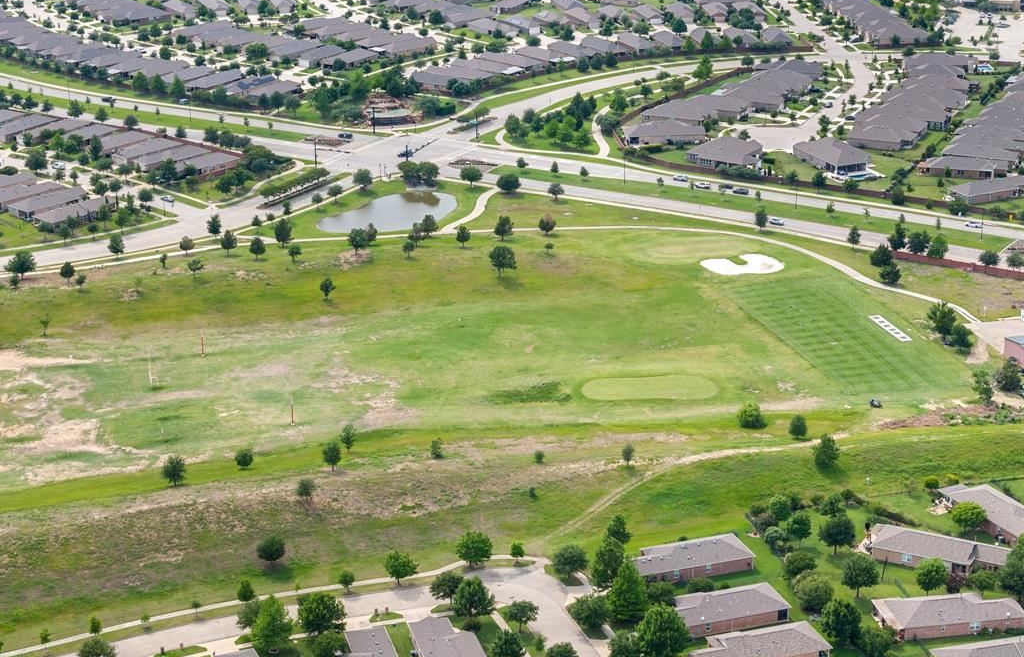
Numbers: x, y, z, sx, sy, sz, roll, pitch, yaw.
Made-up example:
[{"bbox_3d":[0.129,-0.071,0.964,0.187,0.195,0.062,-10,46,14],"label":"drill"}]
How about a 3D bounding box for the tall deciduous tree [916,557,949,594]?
[{"bbox_3d":[73.890,43.830,364.630,5.550,6.920,5.550,0,20,0],"label":"tall deciduous tree"}]

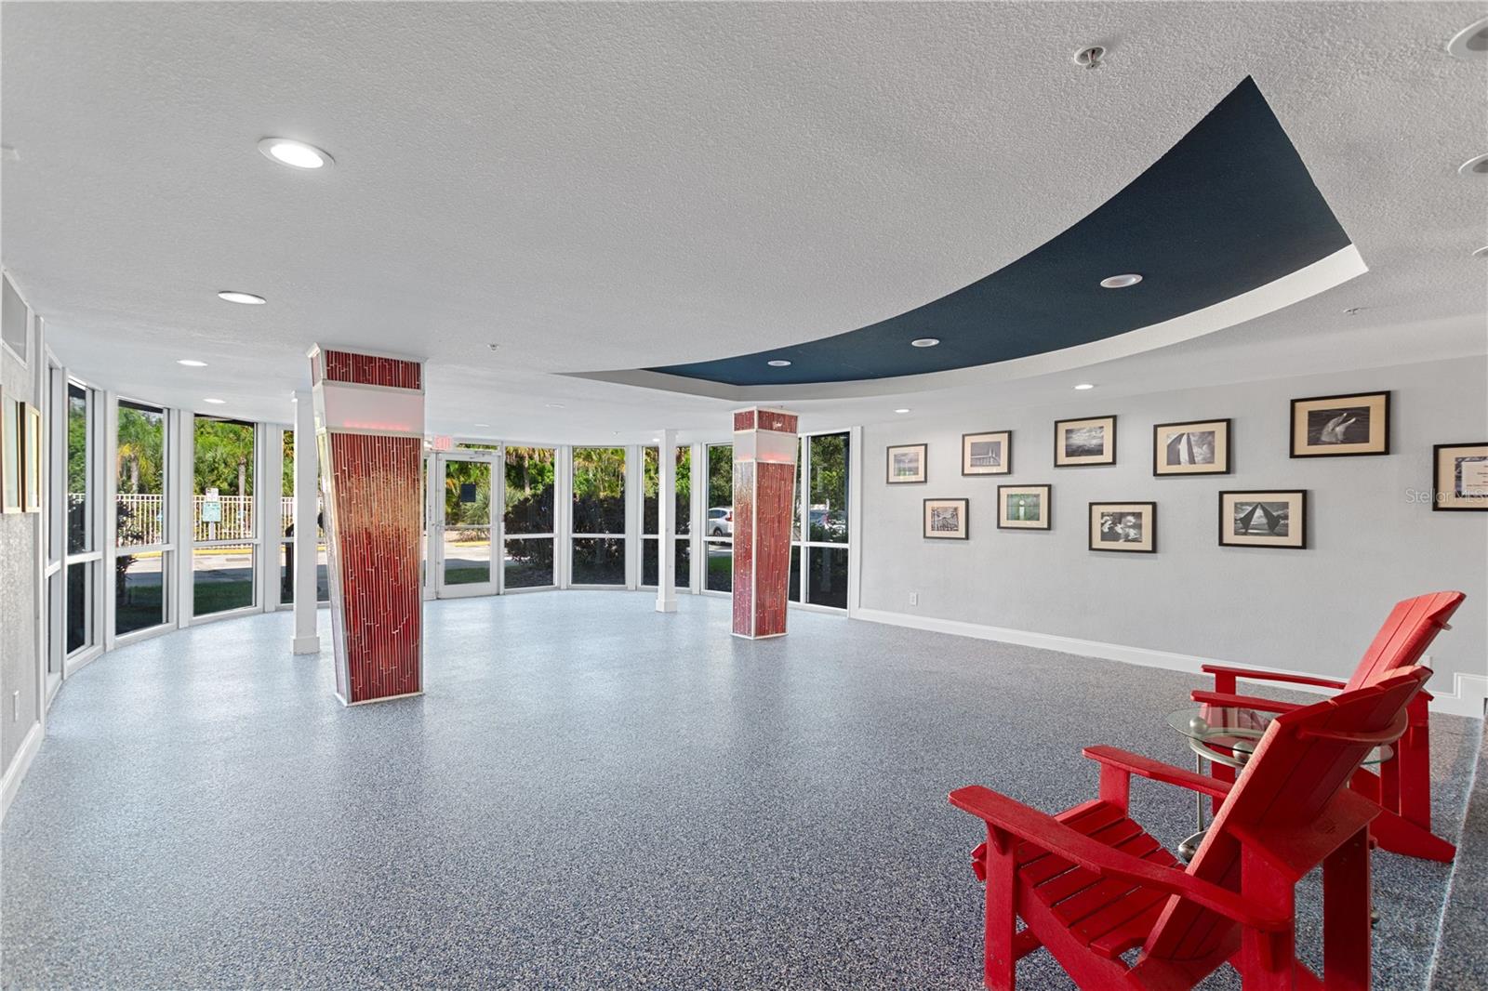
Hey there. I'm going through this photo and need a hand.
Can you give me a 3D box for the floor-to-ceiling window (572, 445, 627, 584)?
[{"bbox_3d":[-2.445,0.352,10.426,0.930,2.330,0.060,1,-1,0],"label":"floor-to-ceiling window"}]

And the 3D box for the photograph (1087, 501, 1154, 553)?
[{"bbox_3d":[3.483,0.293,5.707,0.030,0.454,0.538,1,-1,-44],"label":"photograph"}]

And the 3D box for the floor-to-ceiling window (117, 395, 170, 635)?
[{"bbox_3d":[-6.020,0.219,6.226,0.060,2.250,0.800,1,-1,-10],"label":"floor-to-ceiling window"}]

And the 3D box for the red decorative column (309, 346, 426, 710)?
[{"bbox_3d":[-2.670,0.220,4.425,0.660,2.420,0.420,2,-1,-40],"label":"red decorative column"}]

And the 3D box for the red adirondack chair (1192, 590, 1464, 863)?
[{"bbox_3d":[2.594,0.933,2.842,0.860,1.030,0.760,0,-1,37],"label":"red adirondack chair"}]

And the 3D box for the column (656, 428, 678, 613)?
[{"bbox_3d":[-1.045,0.331,8.270,0.215,2.430,0.215,2,-1,-41],"label":"column"}]

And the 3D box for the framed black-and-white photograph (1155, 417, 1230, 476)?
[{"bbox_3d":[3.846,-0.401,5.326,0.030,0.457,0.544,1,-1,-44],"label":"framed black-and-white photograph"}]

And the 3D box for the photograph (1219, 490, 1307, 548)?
[{"bbox_3d":[4.173,0.191,4.999,0.030,0.475,0.547,2,-1,-43],"label":"photograph"}]

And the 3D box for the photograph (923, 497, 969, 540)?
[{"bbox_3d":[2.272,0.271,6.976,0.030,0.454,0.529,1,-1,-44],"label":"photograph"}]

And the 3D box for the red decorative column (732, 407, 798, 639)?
[{"bbox_3d":[0.231,0.301,6.866,0.650,2.440,0.370,1,-1,-44],"label":"red decorative column"}]

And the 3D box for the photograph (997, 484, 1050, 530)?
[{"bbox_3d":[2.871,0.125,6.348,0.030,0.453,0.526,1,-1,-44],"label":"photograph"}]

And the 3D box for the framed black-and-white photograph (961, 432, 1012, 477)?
[{"bbox_3d":[2.605,-0.448,6.677,0.030,0.475,0.547,2,-1,-43],"label":"framed black-and-white photograph"}]

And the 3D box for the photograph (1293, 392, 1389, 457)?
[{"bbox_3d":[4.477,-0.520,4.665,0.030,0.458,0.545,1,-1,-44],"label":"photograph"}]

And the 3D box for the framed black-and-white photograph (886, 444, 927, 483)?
[{"bbox_3d":[1.932,-0.369,7.385,0.030,0.475,0.547,2,-1,-43],"label":"framed black-and-white photograph"}]

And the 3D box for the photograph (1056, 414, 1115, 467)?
[{"bbox_3d":[3.279,-0.513,5.967,0.030,0.475,0.547,2,-1,-43],"label":"photograph"}]

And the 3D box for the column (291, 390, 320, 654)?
[{"bbox_3d":[-4.149,0.258,5.885,0.180,2.440,0.180,1,-1,-44],"label":"column"}]

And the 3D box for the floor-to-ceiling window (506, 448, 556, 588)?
[{"bbox_3d":[-3.403,0.362,9.899,0.840,2.270,0.080,1,-1,-36],"label":"floor-to-ceiling window"}]

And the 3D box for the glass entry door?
[{"bbox_3d":[-4.156,0.460,9.356,0.870,2.140,0.050,1,-1,-36],"label":"glass entry door"}]

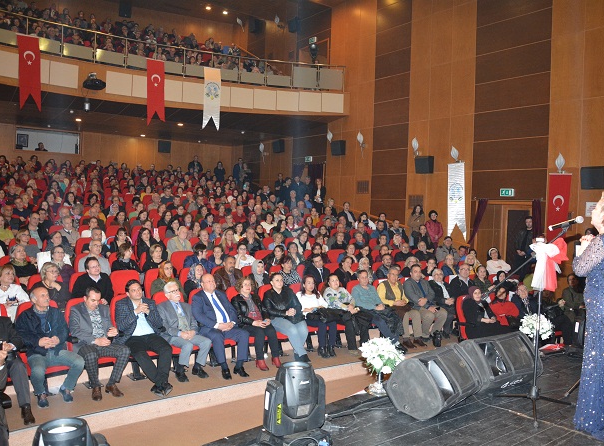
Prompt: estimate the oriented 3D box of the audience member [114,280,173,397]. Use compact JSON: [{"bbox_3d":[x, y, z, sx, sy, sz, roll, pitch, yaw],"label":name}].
[{"bbox_3d":[-1.916,1.355,6.144,0.600,1.290,0.850,-1,3,-41],"label":"audience member"}]

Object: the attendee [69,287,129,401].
[{"bbox_3d":[-2.512,1.418,6.200,0.640,1.220,0.950,-1,3,-34],"label":"attendee"}]

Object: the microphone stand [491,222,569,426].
[{"bbox_3d":[1.784,0.706,3.946,0.640,1.430,0.780,0,2,-28],"label":"microphone stand"}]

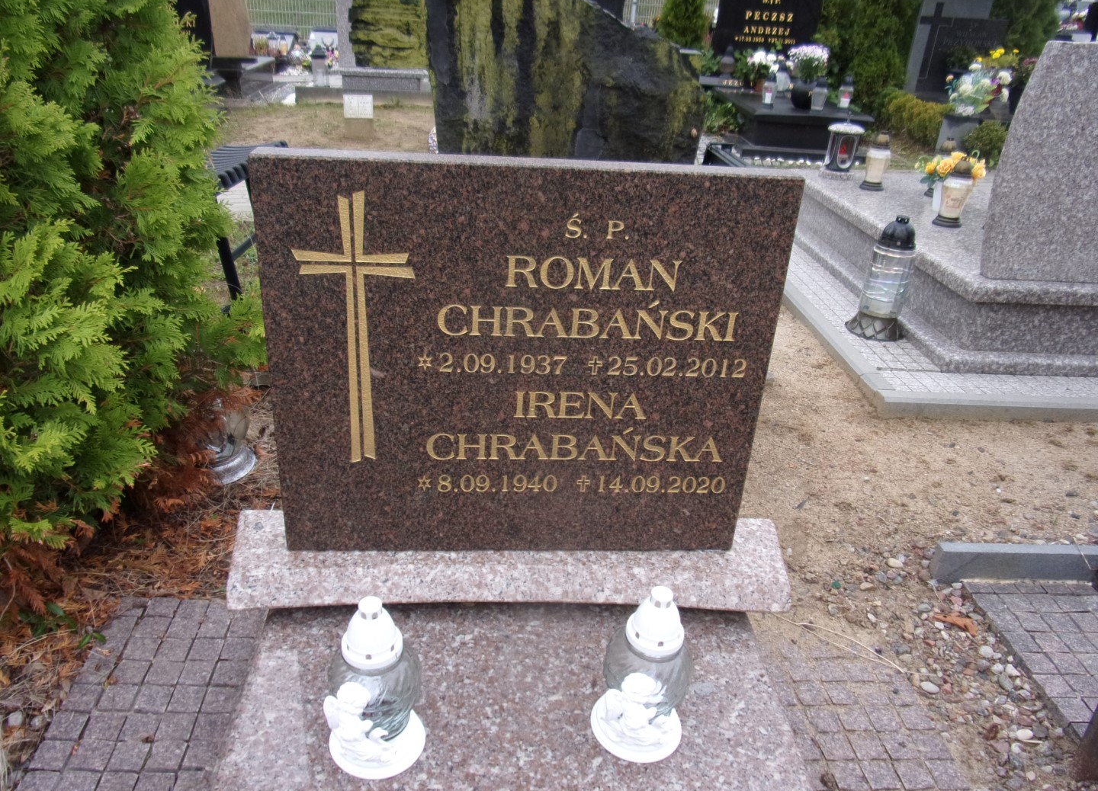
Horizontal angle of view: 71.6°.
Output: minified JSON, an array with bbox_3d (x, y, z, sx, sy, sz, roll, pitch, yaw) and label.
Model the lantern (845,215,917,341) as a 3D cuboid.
[{"bbox_3d":[1.226,-0.435,2.729,0.222,0.418,0.222,2,28,-4],"label":"lantern"}]

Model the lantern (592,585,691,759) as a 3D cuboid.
[{"bbox_3d":[0.156,0.419,1.201,0.150,0.292,0.150,12,30,14],"label":"lantern"}]

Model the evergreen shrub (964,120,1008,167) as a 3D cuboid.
[{"bbox_3d":[3.741,-2.159,6.487,0.427,0.377,0.427,2,29,-4],"label":"evergreen shrub"}]

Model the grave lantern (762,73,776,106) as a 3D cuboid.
[{"bbox_3d":[1.934,-2.672,6.639,0.118,0.258,0.118,2,28,-4],"label":"grave lantern"}]

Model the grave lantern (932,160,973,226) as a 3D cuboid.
[{"bbox_3d":[1.687,-0.843,3.144,0.128,0.268,0.128,2,28,-4],"label":"grave lantern"}]

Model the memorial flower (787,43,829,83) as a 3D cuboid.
[{"bbox_3d":[2.198,-2.779,6.383,0.346,0.316,0.346,2,29,-4],"label":"memorial flower"}]

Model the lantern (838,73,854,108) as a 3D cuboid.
[{"bbox_3d":[2.606,-2.660,6.638,0.118,0.264,0.118,2,28,-4],"label":"lantern"}]

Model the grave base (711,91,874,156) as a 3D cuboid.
[{"bbox_3d":[2.024,-2.408,6.731,1.028,0.331,1.832,2,29,-4],"label":"grave base"}]

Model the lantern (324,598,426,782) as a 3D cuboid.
[{"bbox_3d":[-0.263,0.419,1.146,0.150,0.286,0.150,3,29,-2],"label":"lantern"}]

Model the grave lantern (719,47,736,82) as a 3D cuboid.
[{"bbox_3d":[1.744,-3.242,7.387,0.153,0.290,0.153,2,29,-4],"label":"grave lantern"}]

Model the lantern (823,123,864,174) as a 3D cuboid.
[{"bbox_3d":[1.471,-1.235,3.794,0.188,0.270,0.188,1,29,-6],"label":"lantern"}]

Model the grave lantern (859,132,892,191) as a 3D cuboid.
[{"bbox_3d":[1.585,-1.132,3.651,0.127,0.263,0.127,1,29,-6],"label":"grave lantern"}]

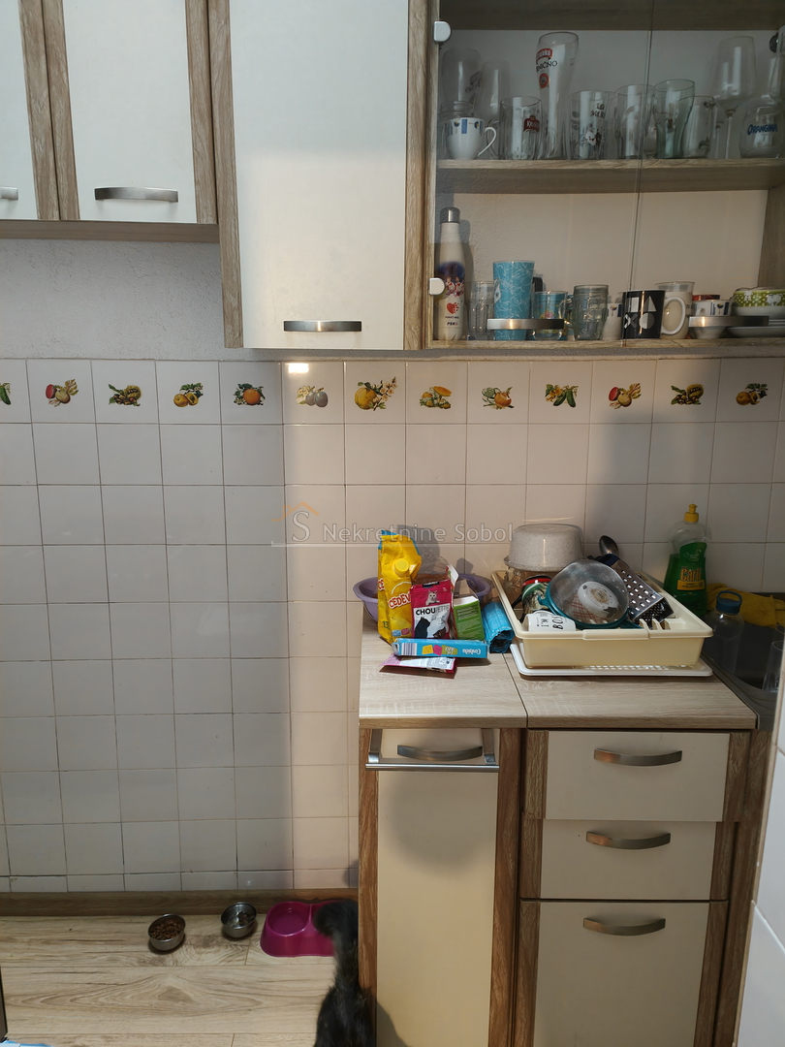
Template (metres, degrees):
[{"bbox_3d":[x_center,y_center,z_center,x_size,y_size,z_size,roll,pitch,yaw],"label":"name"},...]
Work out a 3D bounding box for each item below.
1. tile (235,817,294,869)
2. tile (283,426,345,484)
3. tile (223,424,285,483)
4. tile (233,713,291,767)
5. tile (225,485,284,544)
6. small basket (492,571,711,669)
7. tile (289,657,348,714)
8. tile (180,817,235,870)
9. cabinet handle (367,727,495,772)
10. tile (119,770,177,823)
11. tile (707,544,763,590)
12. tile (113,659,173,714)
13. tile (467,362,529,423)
[{"bbox_3d":[-0.347,0.879,2.071,0.150,0.150,0.008,0,10,-1],"label":"tile"},{"bbox_3d":[-0.191,-0.168,1.863,0.150,0.150,0.009,0,11,-1],"label":"tile"},{"bbox_3d":[-0.341,-0.168,1.861,0.150,0.150,0.009,0,11,-1],"label":"tile"},{"bbox_3d":[-0.345,0.575,2.010,0.150,0.150,0.009,0,10,-1],"label":"tile"},{"bbox_3d":[-0.343,-0.022,1.903,0.149,0.149,0.008,0,11,-1],"label":"tile"},{"bbox_3d":[0.426,0.200,1.655,0.372,0.080,0.435,0,11,1],"label":"small basket"},{"bbox_3d":[-0.193,0.425,1.994,0.150,0.150,0.008,0,10,-1],"label":"tile"},{"bbox_3d":[-0.506,0.889,2.089,0.150,0.150,0.008,0,11,-1],"label":"tile"},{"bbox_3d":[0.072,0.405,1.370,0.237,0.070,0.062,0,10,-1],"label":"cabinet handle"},{"bbox_3d":[-0.655,0.732,2.034,0.150,0.150,0.009,0,10,-1],"label":"tile"},{"bbox_3d":[0.871,0.126,1.934,0.149,0.149,0.008,0,10,-1],"label":"tile"},{"bbox_3d":[-0.648,0.426,1.968,0.150,0.150,0.010,0,9,-2],"label":"tile"},{"bbox_3d":[0.262,-0.320,1.856,0.150,0.150,0.009,0,10,-1],"label":"tile"}]

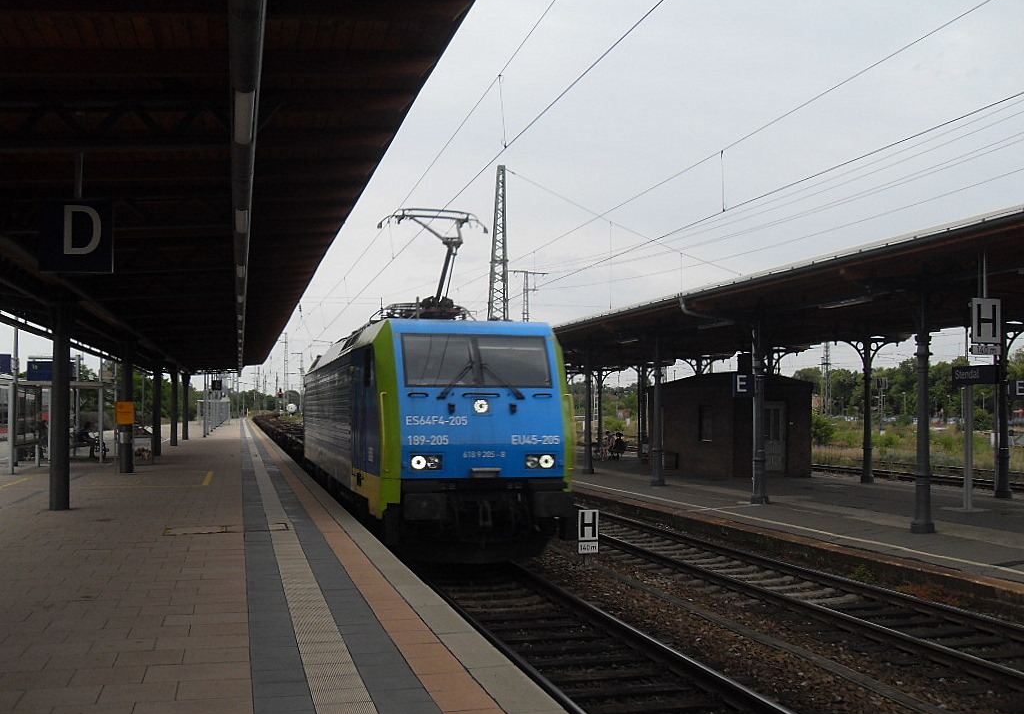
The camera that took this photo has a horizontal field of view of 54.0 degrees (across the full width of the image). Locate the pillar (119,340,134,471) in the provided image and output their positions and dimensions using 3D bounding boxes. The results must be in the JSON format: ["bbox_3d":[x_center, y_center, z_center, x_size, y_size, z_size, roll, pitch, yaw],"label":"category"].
[{"bbox_3d":[-9.372,1.242,24.530,0.290,3.151,0.290,1,-3,-15],"label":"pillar"}]

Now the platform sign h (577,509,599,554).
[{"bbox_3d":[1.206,2.752,15.800,0.320,0.680,0.050,1,-3,-10],"label":"platform sign h"}]

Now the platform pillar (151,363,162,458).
[{"bbox_3d":[-11.945,1.777,33.929,0.290,3.120,0.290,1,-3,-15],"label":"platform pillar"}]

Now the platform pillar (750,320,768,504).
[{"bbox_3d":[6.028,1.314,24.475,0.410,4.470,0.410,1,-3,-15],"label":"platform pillar"}]

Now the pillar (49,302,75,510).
[{"bbox_3d":[-6.847,0.725,15.280,0.290,3.152,0.290,1,-3,-15],"label":"pillar"}]

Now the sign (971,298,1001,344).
[{"bbox_3d":[6.841,-0.519,14.500,0.450,0.660,0.060,1,-3,-10],"label":"sign"}]

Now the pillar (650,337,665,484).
[{"bbox_3d":[4.442,1.618,30.478,0.410,4.552,0.410,1,-3,-15],"label":"pillar"}]

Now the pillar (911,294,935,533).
[{"bbox_3d":[7.503,0.999,18.326,0.420,4.335,0.420,1,-3,-15],"label":"pillar"}]

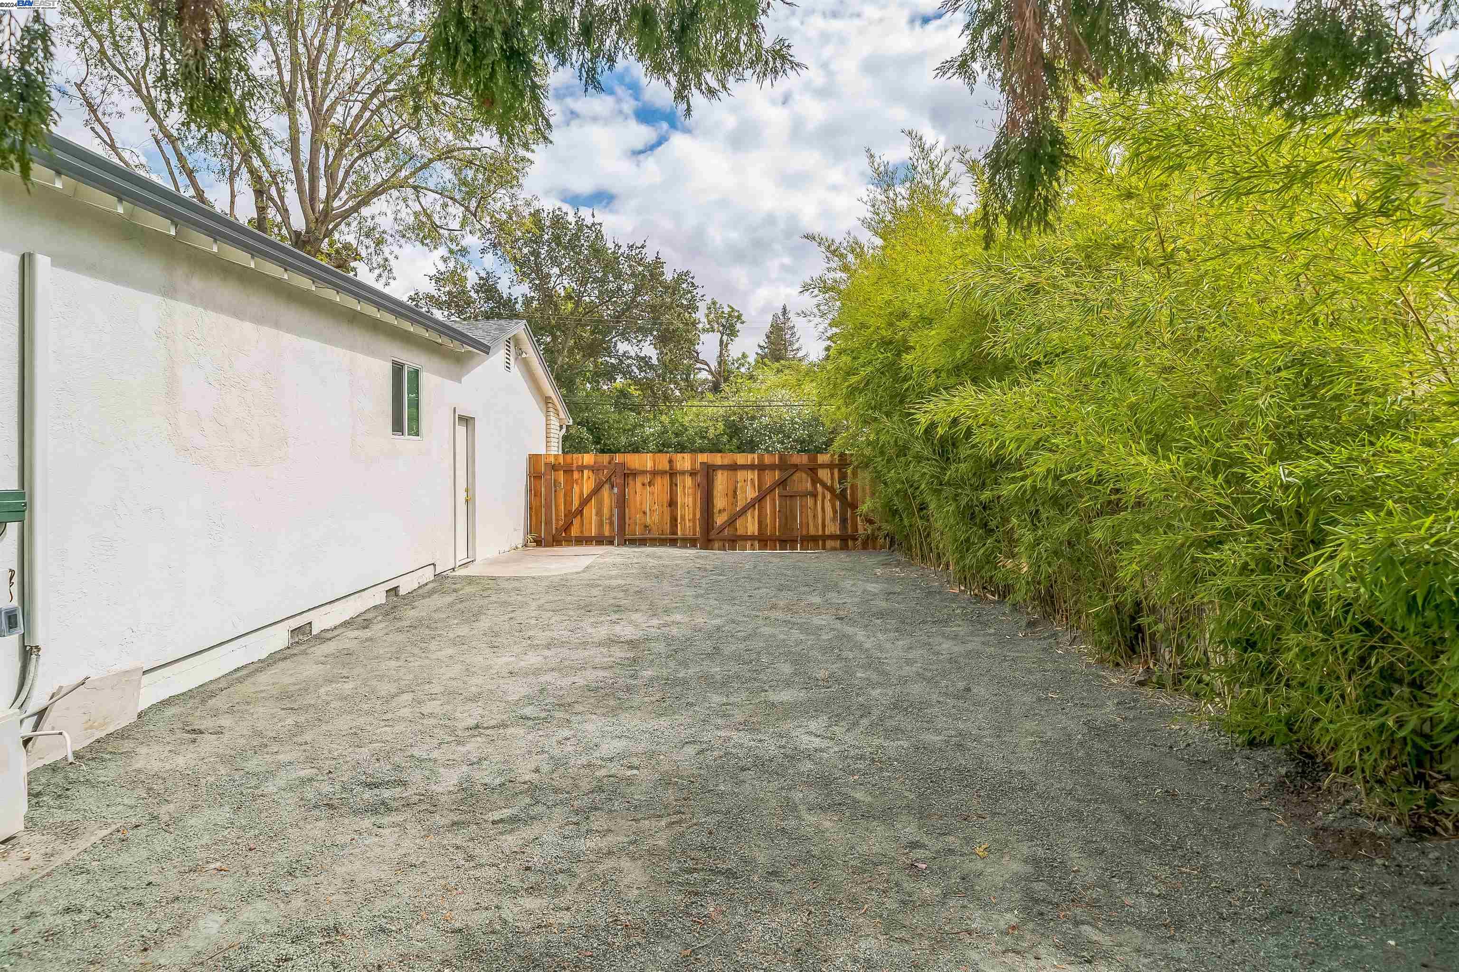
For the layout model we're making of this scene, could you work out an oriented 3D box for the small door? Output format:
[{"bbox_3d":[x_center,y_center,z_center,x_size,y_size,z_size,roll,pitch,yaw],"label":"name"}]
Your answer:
[{"bbox_3d":[-3.765,0.060,10.330,0.090,2.060,0.750,0,1,-1],"label":"small door"}]

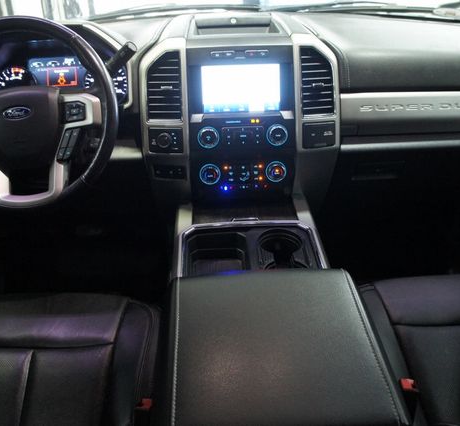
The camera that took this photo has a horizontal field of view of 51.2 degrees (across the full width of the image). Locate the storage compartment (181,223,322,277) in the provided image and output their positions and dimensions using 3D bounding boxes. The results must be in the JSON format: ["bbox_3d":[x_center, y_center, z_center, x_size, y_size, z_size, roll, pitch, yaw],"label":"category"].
[{"bbox_3d":[0.041,0.097,0.960,0.275,0.090,0.200,-1,25,-2],"label":"storage compartment"}]

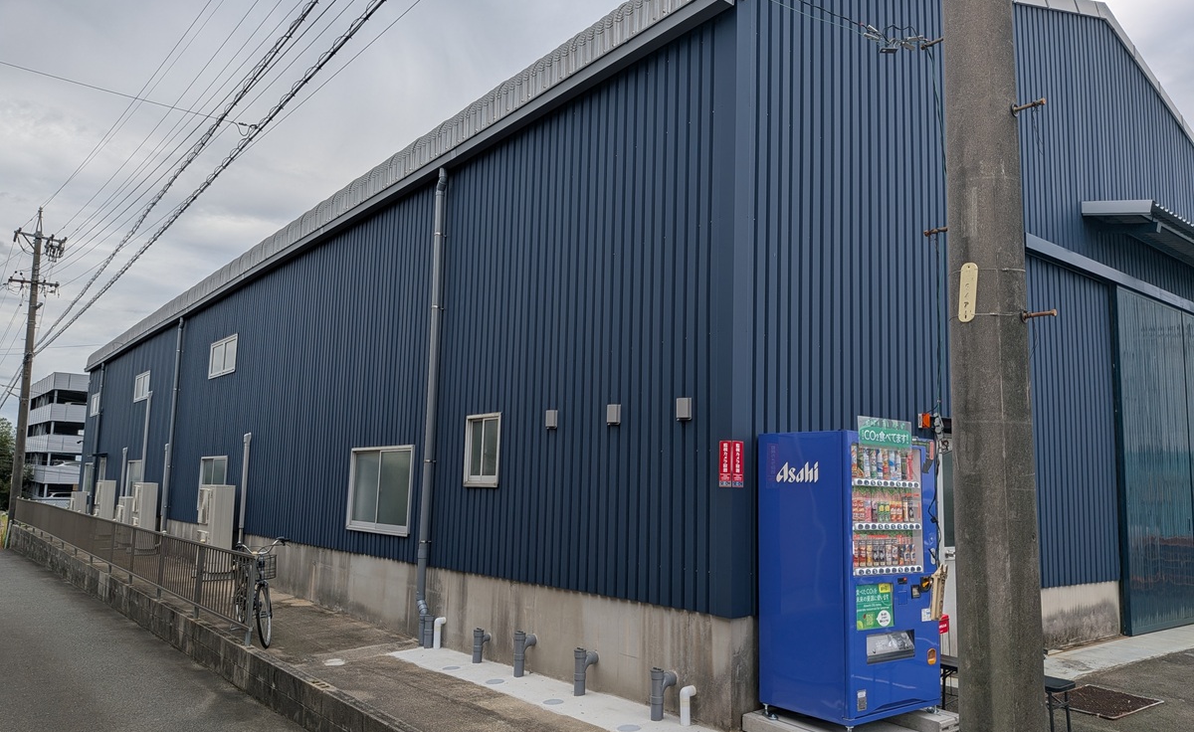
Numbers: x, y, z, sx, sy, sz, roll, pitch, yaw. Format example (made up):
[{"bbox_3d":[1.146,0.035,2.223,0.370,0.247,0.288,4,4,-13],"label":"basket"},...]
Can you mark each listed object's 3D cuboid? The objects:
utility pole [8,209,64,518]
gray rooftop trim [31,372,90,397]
[{"bbox_3d":[-19.819,0.194,28.702,1.600,11.600,0.600,8,-11,-39],"label":"utility pole"},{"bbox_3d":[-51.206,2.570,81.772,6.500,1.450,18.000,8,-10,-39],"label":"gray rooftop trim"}]

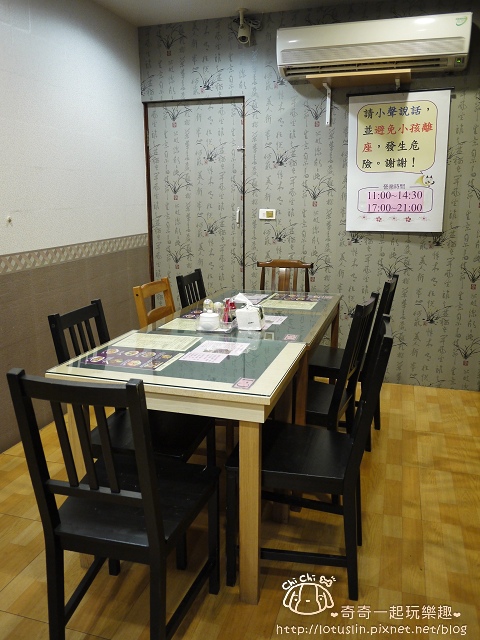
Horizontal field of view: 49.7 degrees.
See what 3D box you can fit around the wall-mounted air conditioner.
[{"bbox_3d":[0.808,-1.675,3.234,1.130,0.275,0.220,3,13,15],"label":"wall-mounted air conditioner"}]

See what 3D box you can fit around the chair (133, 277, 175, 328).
[{"bbox_3d":[-0.211,0.276,2.552,0.480,0.900,0.400,4,13,19],"label":"chair"}]

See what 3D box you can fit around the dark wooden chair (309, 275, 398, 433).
[{"bbox_3d":[0.574,0.209,2.843,0.490,0.900,0.420,5,14,22],"label":"dark wooden chair"}]

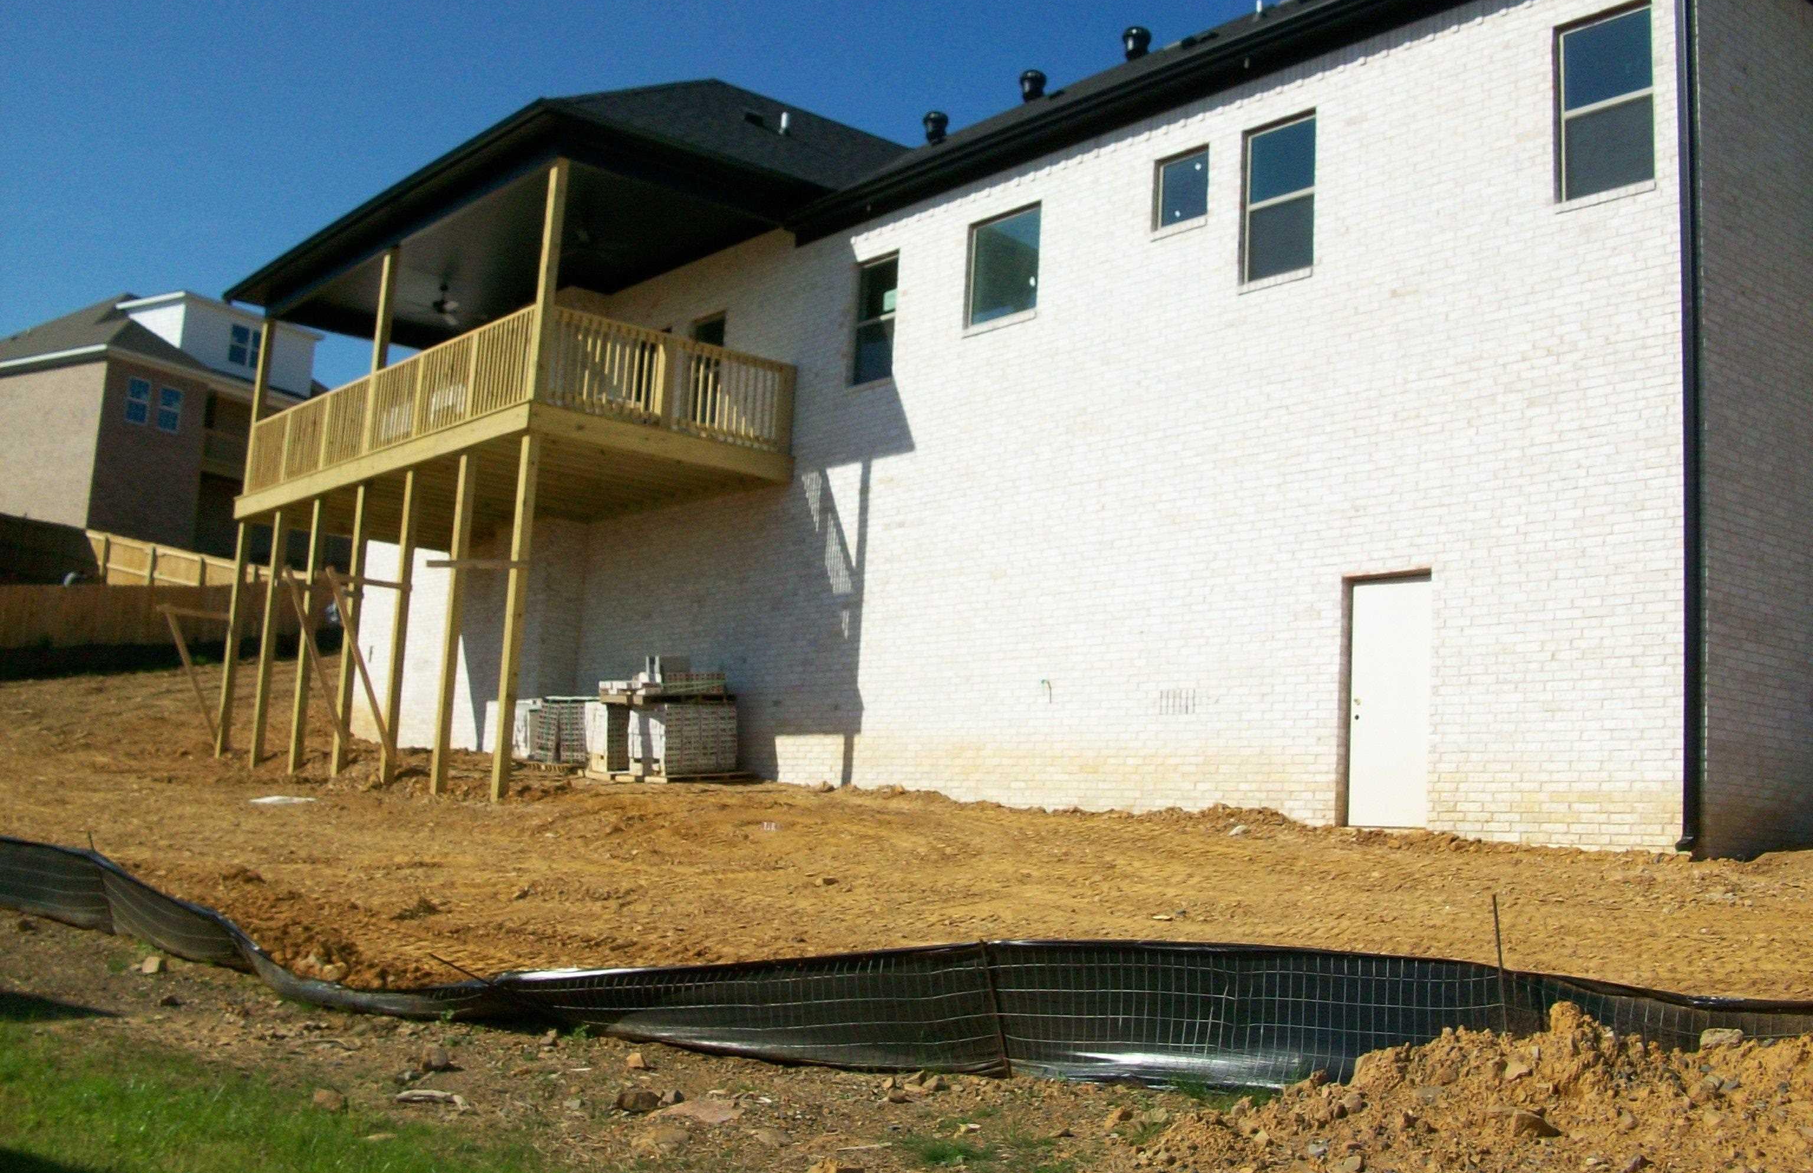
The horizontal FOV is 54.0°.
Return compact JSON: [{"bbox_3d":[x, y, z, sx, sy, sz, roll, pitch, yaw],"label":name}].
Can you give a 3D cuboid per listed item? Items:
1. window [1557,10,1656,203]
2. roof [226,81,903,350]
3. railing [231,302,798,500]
[{"bbox_3d":[5.431,-3.743,13.787,0.110,1.520,0.870,10,-10,-39],"label":"window"},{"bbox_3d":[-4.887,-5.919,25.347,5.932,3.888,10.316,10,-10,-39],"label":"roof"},{"bbox_3d":[-5.679,-1.998,24.226,3.541,1.111,9.404,10,-10,-39],"label":"railing"}]

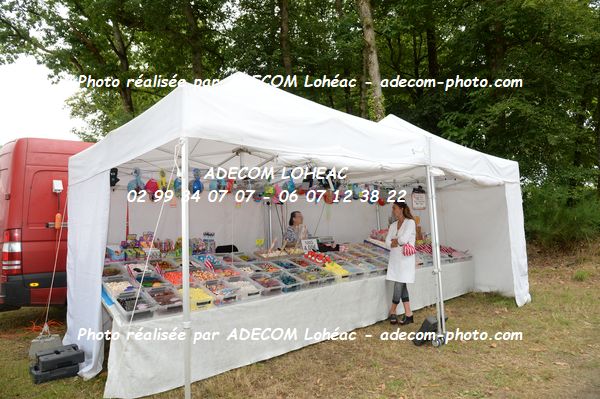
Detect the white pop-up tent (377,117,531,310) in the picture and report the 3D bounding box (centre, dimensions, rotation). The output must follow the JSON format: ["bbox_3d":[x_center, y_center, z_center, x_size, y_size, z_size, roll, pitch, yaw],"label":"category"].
[{"bbox_3d":[1.617,0.170,6.746,3.030,3.250,3.030,2,-6,-43],"label":"white pop-up tent"}]

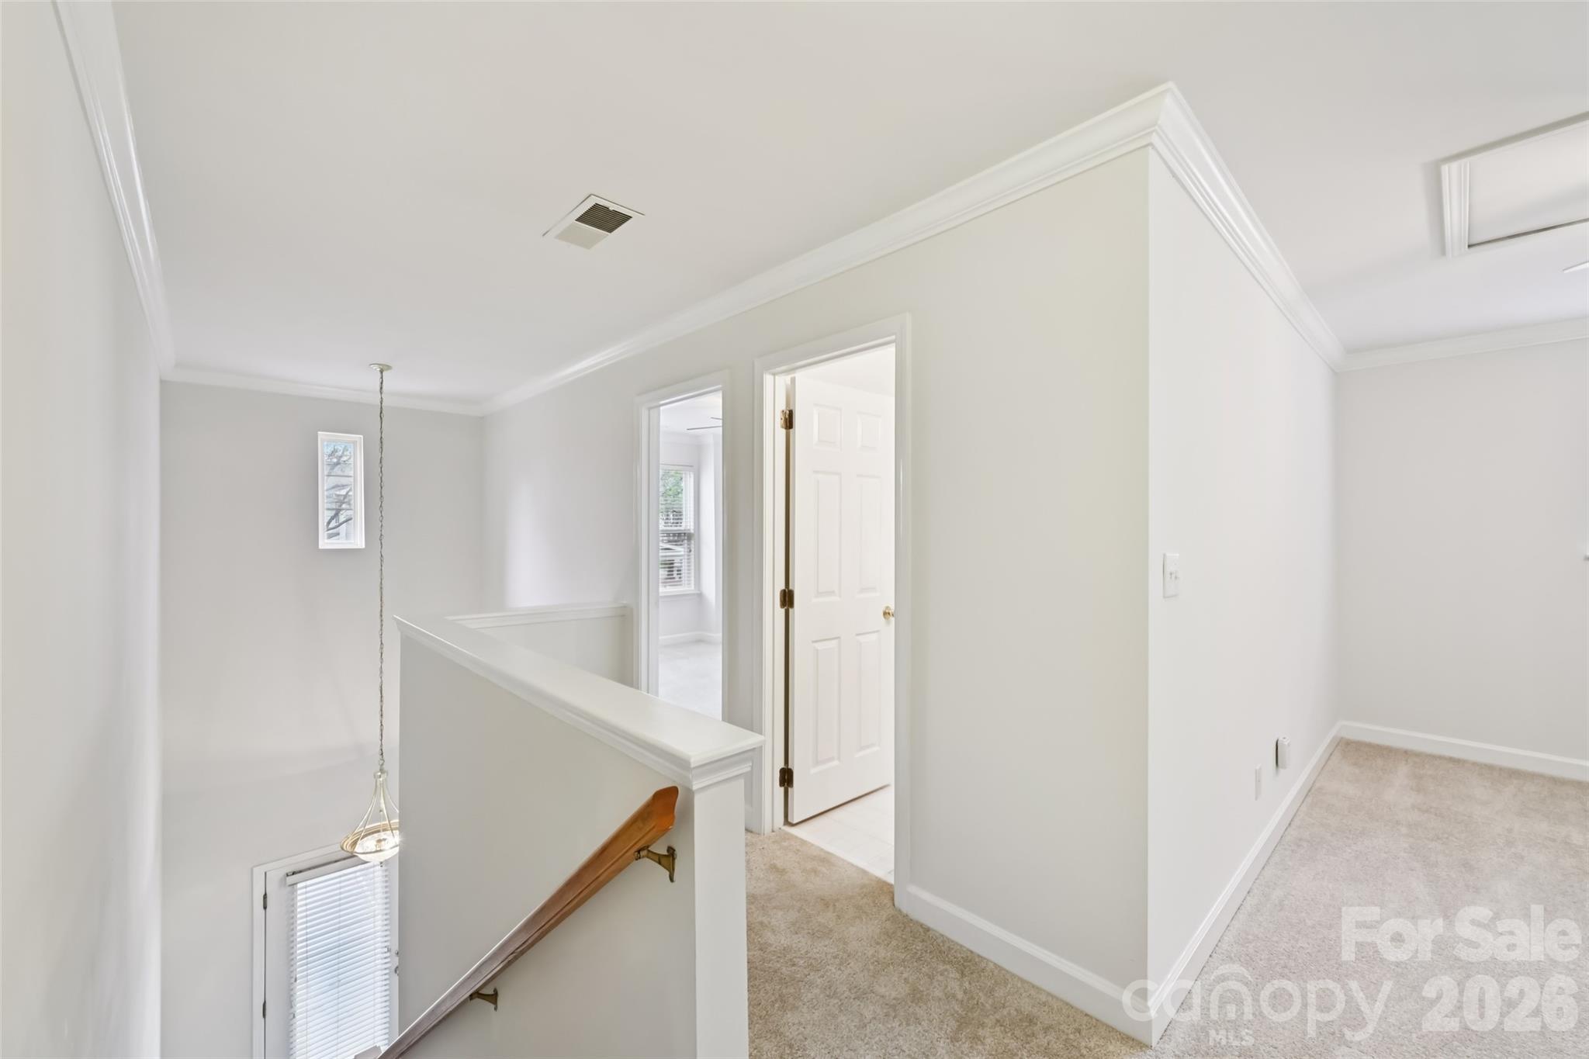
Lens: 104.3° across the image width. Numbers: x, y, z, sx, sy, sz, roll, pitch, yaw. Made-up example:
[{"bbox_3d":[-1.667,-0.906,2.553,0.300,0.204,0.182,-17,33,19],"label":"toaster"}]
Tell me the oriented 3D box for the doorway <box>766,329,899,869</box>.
[{"bbox_3d":[0.157,0.330,2.480,0.130,2.030,0.715,0,0,-44],"label":"doorway"}]

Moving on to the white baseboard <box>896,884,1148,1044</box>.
[{"bbox_3d":[0.666,1.287,1.869,0.016,0.112,0.762,0,0,-44],"label":"white baseboard"}]

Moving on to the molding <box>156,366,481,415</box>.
[{"bbox_3d":[-3.414,-1.025,4.688,1.949,0.095,0.080,0,0,-43],"label":"molding"}]

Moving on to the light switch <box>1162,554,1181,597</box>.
[{"bbox_3d":[1.057,0.128,1.728,0.120,0.118,0.014,0,0,-43],"label":"light switch"}]

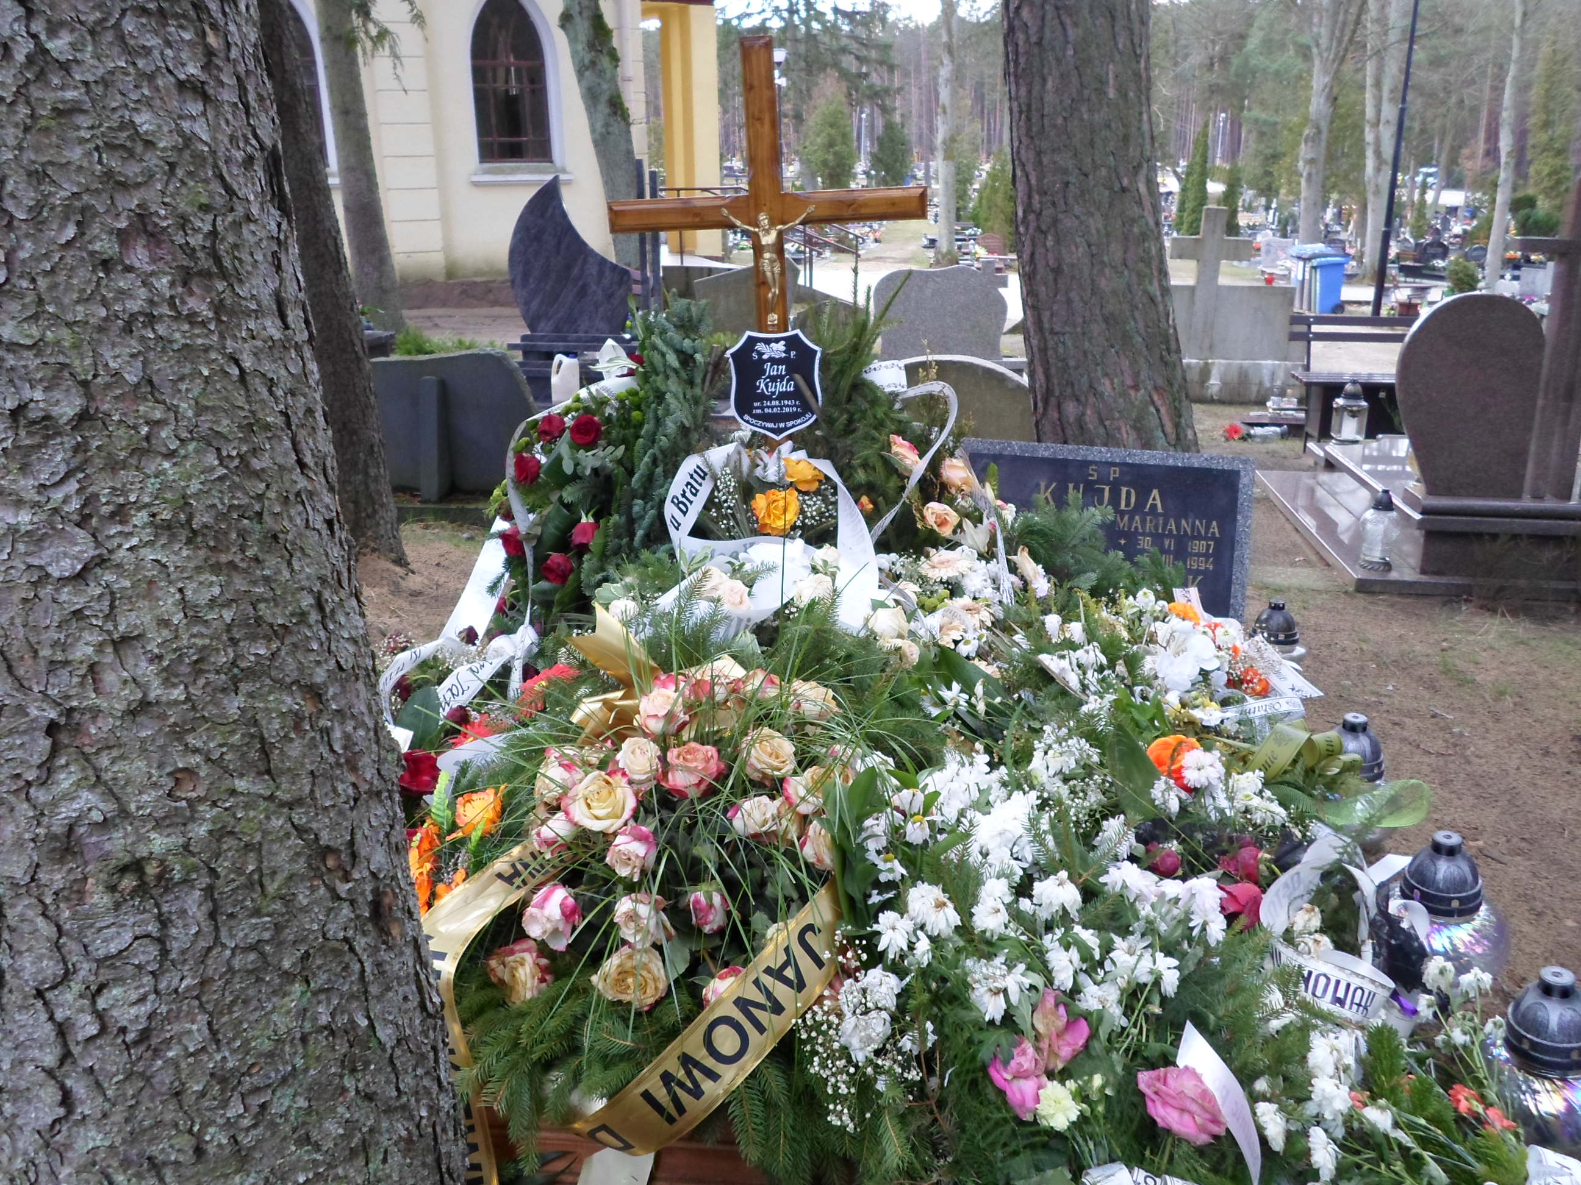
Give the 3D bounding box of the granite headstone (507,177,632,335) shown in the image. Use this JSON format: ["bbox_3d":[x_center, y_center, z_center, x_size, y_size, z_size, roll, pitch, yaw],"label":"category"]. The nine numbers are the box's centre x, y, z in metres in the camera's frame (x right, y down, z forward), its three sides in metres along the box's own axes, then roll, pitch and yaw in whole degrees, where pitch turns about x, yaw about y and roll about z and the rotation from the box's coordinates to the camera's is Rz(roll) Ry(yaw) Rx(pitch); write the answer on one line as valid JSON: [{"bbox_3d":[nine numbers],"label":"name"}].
[{"bbox_3d":[-1.169,-1.794,6.574,0.640,0.820,0.090,3,19,10],"label":"granite headstone"}]

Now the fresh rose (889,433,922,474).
[{"bbox_3d":[0.228,-0.276,2.450,0.068,0.068,0.068,-4,50,-11],"label":"fresh rose"}]

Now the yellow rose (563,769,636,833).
[{"bbox_3d":[-0.207,0.228,1.340,0.079,0.055,0.076,-1,57,-3],"label":"yellow rose"}]

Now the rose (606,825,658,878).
[{"bbox_3d":[-0.176,0.288,1.370,0.058,0.060,0.058,2,12,8],"label":"rose"}]

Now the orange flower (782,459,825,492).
[{"bbox_3d":[0.025,-0.244,2.550,0.080,0.060,0.075,3,59,-5],"label":"orange flower"}]

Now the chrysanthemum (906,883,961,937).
[{"bbox_3d":[0.159,0.353,1.370,0.060,0.060,0.045,5,-15,-16],"label":"chrysanthemum"}]

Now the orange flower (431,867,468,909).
[{"bbox_3d":[-0.414,0.360,1.500,0.055,0.045,0.055,3,46,11],"label":"orange flower"}]

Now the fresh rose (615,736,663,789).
[{"bbox_3d":[-0.177,0.199,1.440,0.057,0.056,0.060,-4,53,-10],"label":"fresh rose"}]

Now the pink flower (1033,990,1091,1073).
[{"bbox_3d":[0.279,0.452,1.270,0.065,0.070,0.065,-5,42,-14],"label":"pink flower"}]

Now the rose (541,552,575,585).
[{"bbox_3d":[-0.424,-0.043,2.250,0.060,0.060,0.055,-30,-15,-9],"label":"rose"}]

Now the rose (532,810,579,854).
[{"bbox_3d":[-0.263,0.268,1.380,0.055,0.055,0.050,12,14,37],"label":"rose"}]

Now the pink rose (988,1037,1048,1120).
[{"bbox_3d":[0.229,0.489,1.240,0.065,0.065,0.078,-1,49,-1],"label":"pink rose"}]

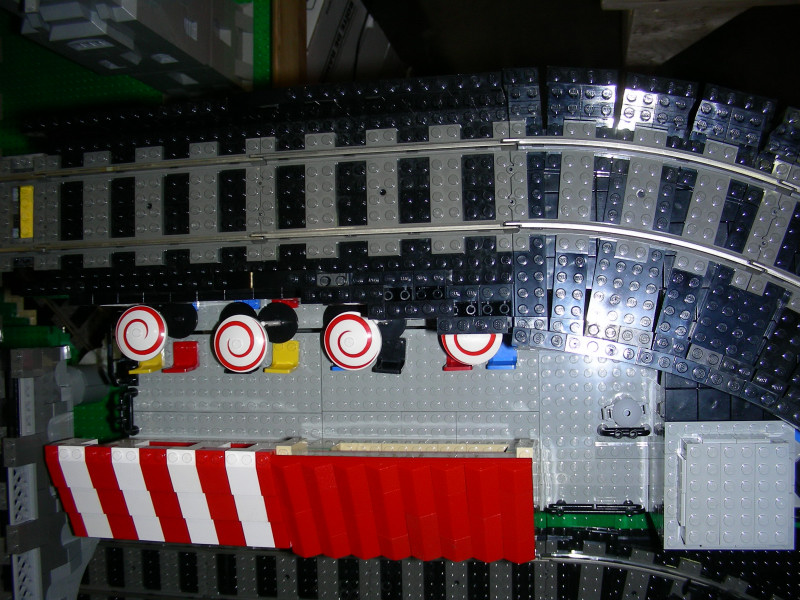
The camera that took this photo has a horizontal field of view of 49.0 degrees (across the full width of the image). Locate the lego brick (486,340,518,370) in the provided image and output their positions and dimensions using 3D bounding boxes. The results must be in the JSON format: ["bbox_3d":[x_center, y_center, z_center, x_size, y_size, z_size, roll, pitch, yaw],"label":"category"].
[{"bbox_3d":[0.058,0.030,0.495,0.016,0.019,0.018,-1,88,11],"label":"lego brick"}]

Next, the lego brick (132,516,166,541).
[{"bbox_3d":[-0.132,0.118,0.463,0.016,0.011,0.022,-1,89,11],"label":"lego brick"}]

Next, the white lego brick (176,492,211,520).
[{"bbox_3d":[-0.107,0.103,0.456,0.016,0.011,0.024,-1,88,11],"label":"white lego brick"}]

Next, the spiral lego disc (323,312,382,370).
[{"bbox_3d":[-0.026,0.022,0.473,0.032,0.008,0.032,0,89,11],"label":"spiral lego disc"}]

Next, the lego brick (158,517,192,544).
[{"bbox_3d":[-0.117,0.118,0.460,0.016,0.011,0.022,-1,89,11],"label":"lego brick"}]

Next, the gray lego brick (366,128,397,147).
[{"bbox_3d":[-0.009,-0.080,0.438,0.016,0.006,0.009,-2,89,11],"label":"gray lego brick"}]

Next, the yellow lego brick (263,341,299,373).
[{"bbox_3d":[-0.070,0.033,0.515,0.016,0.018,0.018,-2,89,11],"label":"yellow lego brick"}]

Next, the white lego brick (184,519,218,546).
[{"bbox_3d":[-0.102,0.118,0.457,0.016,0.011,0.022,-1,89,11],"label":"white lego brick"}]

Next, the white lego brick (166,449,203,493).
[{"bbox_3d":[-0.109,0.088,0.447,0.016,0.011,0.024,-1,88,11],"label":"white lego brick"}]

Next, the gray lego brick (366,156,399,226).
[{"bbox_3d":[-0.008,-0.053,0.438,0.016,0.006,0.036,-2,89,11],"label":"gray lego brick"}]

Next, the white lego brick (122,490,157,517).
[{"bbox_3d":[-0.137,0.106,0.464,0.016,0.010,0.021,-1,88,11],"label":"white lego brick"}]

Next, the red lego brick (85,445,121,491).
[{"bbox_3d":[-0.155,0.089,0.459,0.016,0.011,0.024,-1,88,11],"label":"red lego brick"}]

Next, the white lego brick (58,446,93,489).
[{"bbox_3d":[-0.166,0.086,0.451,0.016,0.011,0.024,-1,89,11],"label":"white lego brick"}]

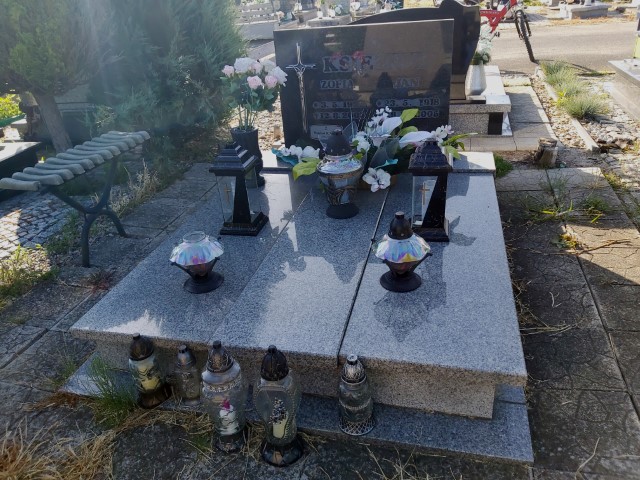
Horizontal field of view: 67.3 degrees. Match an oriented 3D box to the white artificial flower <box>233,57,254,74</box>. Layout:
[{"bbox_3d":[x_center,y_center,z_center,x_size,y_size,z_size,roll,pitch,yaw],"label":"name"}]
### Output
[{"bbox_3d":[-0.393,-0.897,2.472,0.110,0.085,0.100,-9,29,-6],"label":"white artificial flower"}]

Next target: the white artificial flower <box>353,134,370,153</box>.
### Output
[{"bbox_3d":[0.213,-0.496,2.471,0.090,0.110,0.080,-3,29,5],"label":"white artificial flower"}]

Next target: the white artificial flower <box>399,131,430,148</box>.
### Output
[{"bbox_3d":[0.470,-0.500,2.393,0.150,0.070,0.085,-5,28,0],"label":"white artificial flower"}]

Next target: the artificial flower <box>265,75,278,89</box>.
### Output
[{"bbox_3d":[-0.249,-0.814,2.469,0.073,0.070,0.073,-8,28,-3],"label":"artificial flower"}]

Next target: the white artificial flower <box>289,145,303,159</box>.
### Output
[{"bbox_3d":[-0.136,-0.491,2.670,0.070,0.060,0.060,-5,28,0],"label":"white artificial flower"}]

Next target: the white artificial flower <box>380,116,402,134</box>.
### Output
[{"bbox_3d":[0.359,-0.575,2.414,0.110,0.080,0.090,-5,28,0],"label":"white artificial flower"}]

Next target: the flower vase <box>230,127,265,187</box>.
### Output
[{"bbox_3d":[-0.405,-0.476,2.740,0.155,0.305,0.155,2,29,15],"label":"flower vase"}]

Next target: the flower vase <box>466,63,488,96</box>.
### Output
[{"bbox_3d":[1.253,-1.285,3.848,0.150,0.240,0.150,-5,28,0],"label":"flower vase"}]

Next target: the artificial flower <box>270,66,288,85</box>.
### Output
[{"bbox_3d":[-0.205,-0.826,2.428,0.092,0.080,0.090,-5,28,0],"label":"artificial flower"}]

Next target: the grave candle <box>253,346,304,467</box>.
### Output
[{"bbox_3d":[-0.114,0.445,1.308,0.122,0.380,0.120,-5,28,0],"label":"grave candle"}]

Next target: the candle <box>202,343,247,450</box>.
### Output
[{"bbox_3d":[-0.268,0.441,1.350,0.118,0.375,0.118,-5,28,0],"label":"candle"}]

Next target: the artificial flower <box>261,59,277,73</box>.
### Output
[{"bbox_3d":[-0.266,-0.902,2.486,0.085,0.070,0.080,-8,28,-3],"label":"artificial flower"}]

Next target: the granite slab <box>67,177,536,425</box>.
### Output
[{"bbox_3d":[0.037,0.068,2.198,1.510,0.204,1.507,2,29,15],"label":"granite slab"}]

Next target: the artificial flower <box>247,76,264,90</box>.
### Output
[{"bbox_3d":[-0.320,-0.777,2.386,0.080,0.068,0.075,-5,28,0],"label":"artificial flower"}]

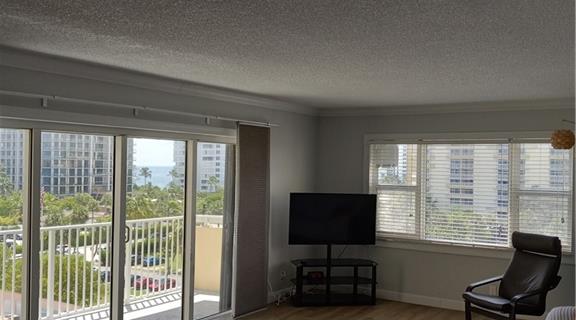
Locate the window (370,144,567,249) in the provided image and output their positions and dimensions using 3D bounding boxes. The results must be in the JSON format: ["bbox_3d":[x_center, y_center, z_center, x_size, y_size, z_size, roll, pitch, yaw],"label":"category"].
[{"bbox_3d":[2.082,0.388,7.199,2.435,1.219,0.100,0,-1,33],"label":"window"}]

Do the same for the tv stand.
[{"bbox_3d":[0.554,1.515,7.527,1.060,0.530,0.500,1,-1,-9],"label":"tv stand"}]

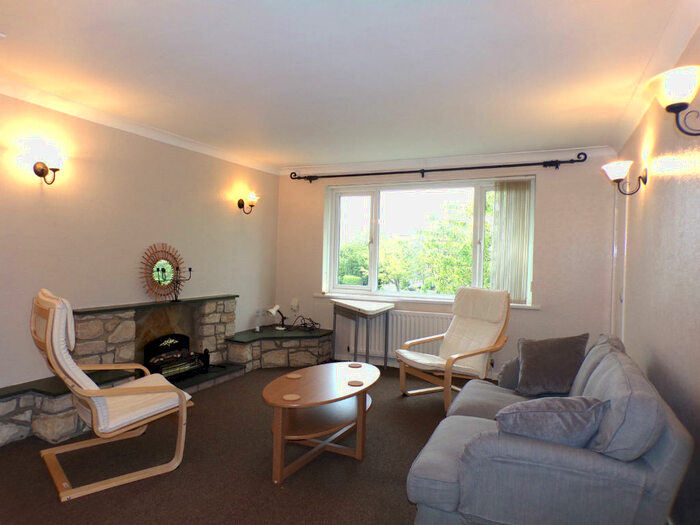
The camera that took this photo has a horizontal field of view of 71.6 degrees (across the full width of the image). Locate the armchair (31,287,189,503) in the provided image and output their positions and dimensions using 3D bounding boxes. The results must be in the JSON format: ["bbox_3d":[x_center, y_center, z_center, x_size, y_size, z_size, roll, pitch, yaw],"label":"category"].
[{"bbox_3d":[-1.398,0.672,2.872,0.774,1.026,0.692,1,1,-40],"label":"armchair"}]

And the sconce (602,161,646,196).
[{"bbox_3d":[1.875,-0.583,3.326,0.265,0.237,0.189,2,1,26],"label":"sconce"}]

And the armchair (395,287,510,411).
[{"bbox_3d":[0.892,0.721,4.319,0.767,1.016,0.685,1,1,-27],"label":"armchair"}]

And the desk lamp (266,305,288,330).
[{"bbox_3d":[-0.888,0.669,5.947,0.255,0.305,0.131,1,1,-9],"label":"desk lamp"}]

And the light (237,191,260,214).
[{"bbox_3d":[-1.148,-0.679,5.607,0.265,0.237,0.189,2,1,26],"label":"light"}]

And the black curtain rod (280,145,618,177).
[{"bbox_3d":[0.830,-1.121,5.422,3.947,0.077,0.075,2,1,26],"label":"black curtain rod"}]

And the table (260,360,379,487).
[{"bbox_3d":[-0.156,0.978,3.061,0.618,0.473,1.130,2,1,22],"label":"table"}]

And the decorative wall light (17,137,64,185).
[{"bbox_3d":[-2.162,-0.683,3.525,0.265,0.237,0.189,2,1,26],"label":"decorative wall light"}]

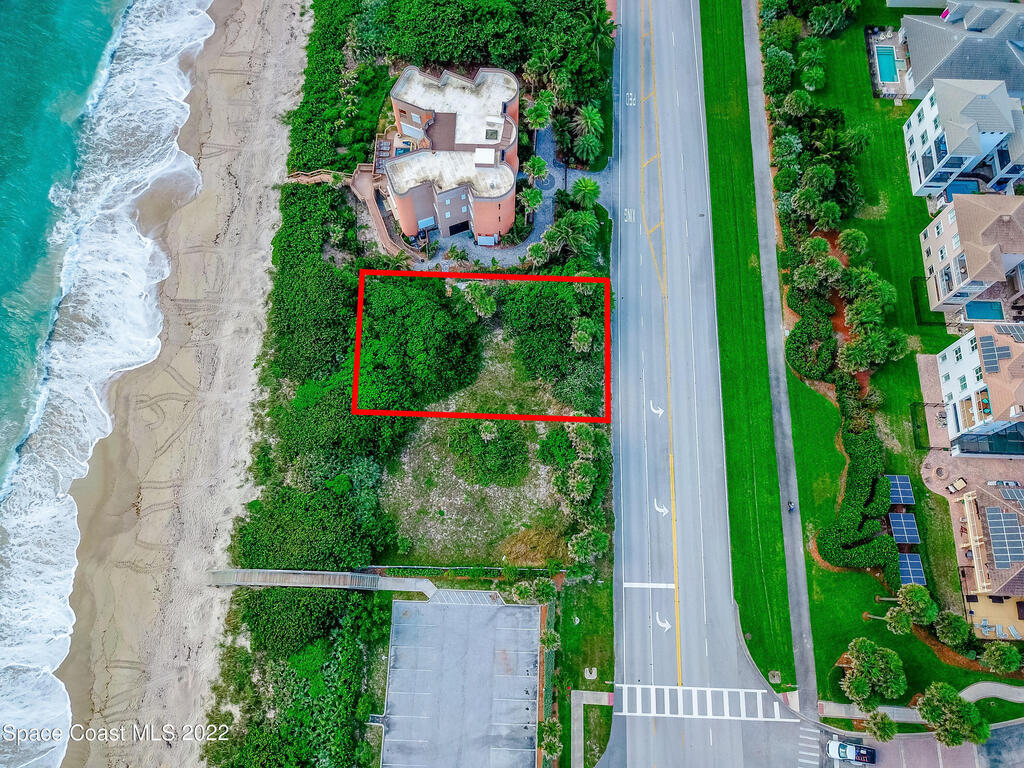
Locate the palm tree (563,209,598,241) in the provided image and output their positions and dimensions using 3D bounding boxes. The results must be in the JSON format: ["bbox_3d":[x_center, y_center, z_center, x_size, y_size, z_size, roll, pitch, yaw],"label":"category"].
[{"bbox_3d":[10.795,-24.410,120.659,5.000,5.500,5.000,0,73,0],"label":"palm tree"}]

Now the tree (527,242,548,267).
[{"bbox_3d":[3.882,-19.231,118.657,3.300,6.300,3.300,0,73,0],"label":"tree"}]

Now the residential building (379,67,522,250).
[{"bbox_3d":[-8.739,-35.160,117.902,19.600,12.600,22.700,1,72,1],"label":"residential building"}]

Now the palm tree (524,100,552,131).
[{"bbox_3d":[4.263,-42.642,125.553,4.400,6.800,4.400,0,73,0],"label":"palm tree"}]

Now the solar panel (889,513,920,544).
[{"bbox_3d":[53.000,19.490,103.670,3.310,0.300,4.030,-1,65,0],"label":"solar panel"}]

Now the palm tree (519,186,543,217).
[{"bbox_3d":[2.721,-25.952,116.699,3.700,9.000,3.700,1,72,1],"label":"palm tree"}]

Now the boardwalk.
[{"bbox_3d":[-26.500,27.571,106.597,32.000,2.600,2.600,2,73,1],"label":"boardwalk"}]

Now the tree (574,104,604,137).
[{"bbox_3d":[12.426,-42.272,126.120,5.000,5.500,5.000,0,73,0],"label":"tree"}]

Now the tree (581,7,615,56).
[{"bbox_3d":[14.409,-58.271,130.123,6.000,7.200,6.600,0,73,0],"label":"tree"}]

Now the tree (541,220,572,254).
[{"bbox_3d":[6.059,-20.263,115.128,3.800,8.400,3.800,1,72,1],"label":"tree"}]

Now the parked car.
[{"bbox_3d":[42.555,46.362,96.476,5.800,1.920,2.080,7,72,3],"label":"parked car"}]

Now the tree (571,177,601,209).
[{"bbox_3d":[11.348,-29.174,119.585,4.300,5.400,4.300,1,72,1],"label":"tree"}]

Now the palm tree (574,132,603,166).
[{"bbox_3d":[12.169,-37.506,124.924,4.700,5.000,4.700,0,73,0],"label":"palm tree"}]

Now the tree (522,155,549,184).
[{"bbox_3d":[3.485,-31.386,118.682,3.800,8.600,3.800,1,72,1],"label":"tree"}]

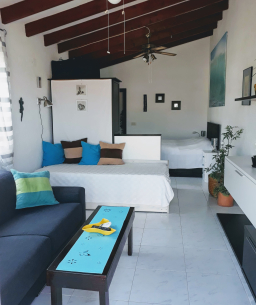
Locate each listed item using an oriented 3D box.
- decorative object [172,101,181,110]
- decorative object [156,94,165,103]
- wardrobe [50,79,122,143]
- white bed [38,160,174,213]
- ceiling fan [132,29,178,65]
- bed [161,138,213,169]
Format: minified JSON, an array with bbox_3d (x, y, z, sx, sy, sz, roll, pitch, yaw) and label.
[{"bbox_3d":[1.351,-1.303,7.440,0.260,0.255,0.035,1,9,9],"label":"decorative object"},{"bbox_3d":[0.911,-1.516,7.474,0.260,0.260,0.035,1,9,9],"label":"decorative object"},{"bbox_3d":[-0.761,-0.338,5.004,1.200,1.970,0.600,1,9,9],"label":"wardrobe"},{"bbox_3d":[-0.347,0.481,4.272,2.080,0.570,1.000,1,9,9],"label":"white bed"},{"bbox_3d":[0.434,-2.110,5.354,1.150,0.680,1.150,1,9,9],"label":"ceiling fan"},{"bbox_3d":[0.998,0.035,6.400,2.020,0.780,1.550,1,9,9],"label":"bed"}]

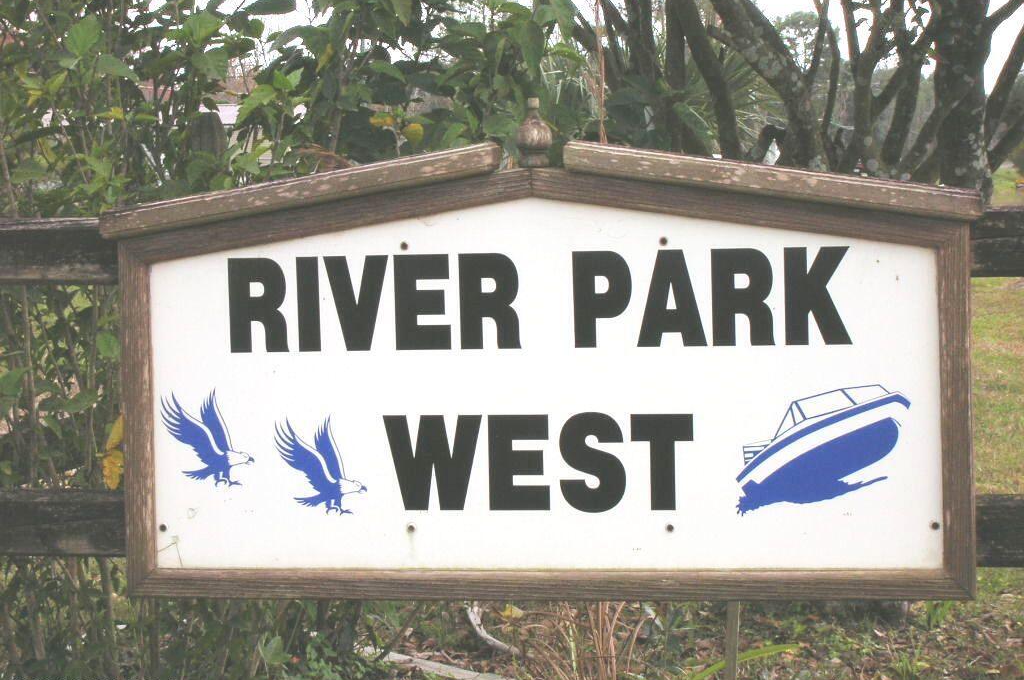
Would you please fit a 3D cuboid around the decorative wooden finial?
[{"bbox_3d":[0.033,-0.303,4.400,0.052,0.102,0.052,-1,4,0],"label":"decorative wooden finial"}]

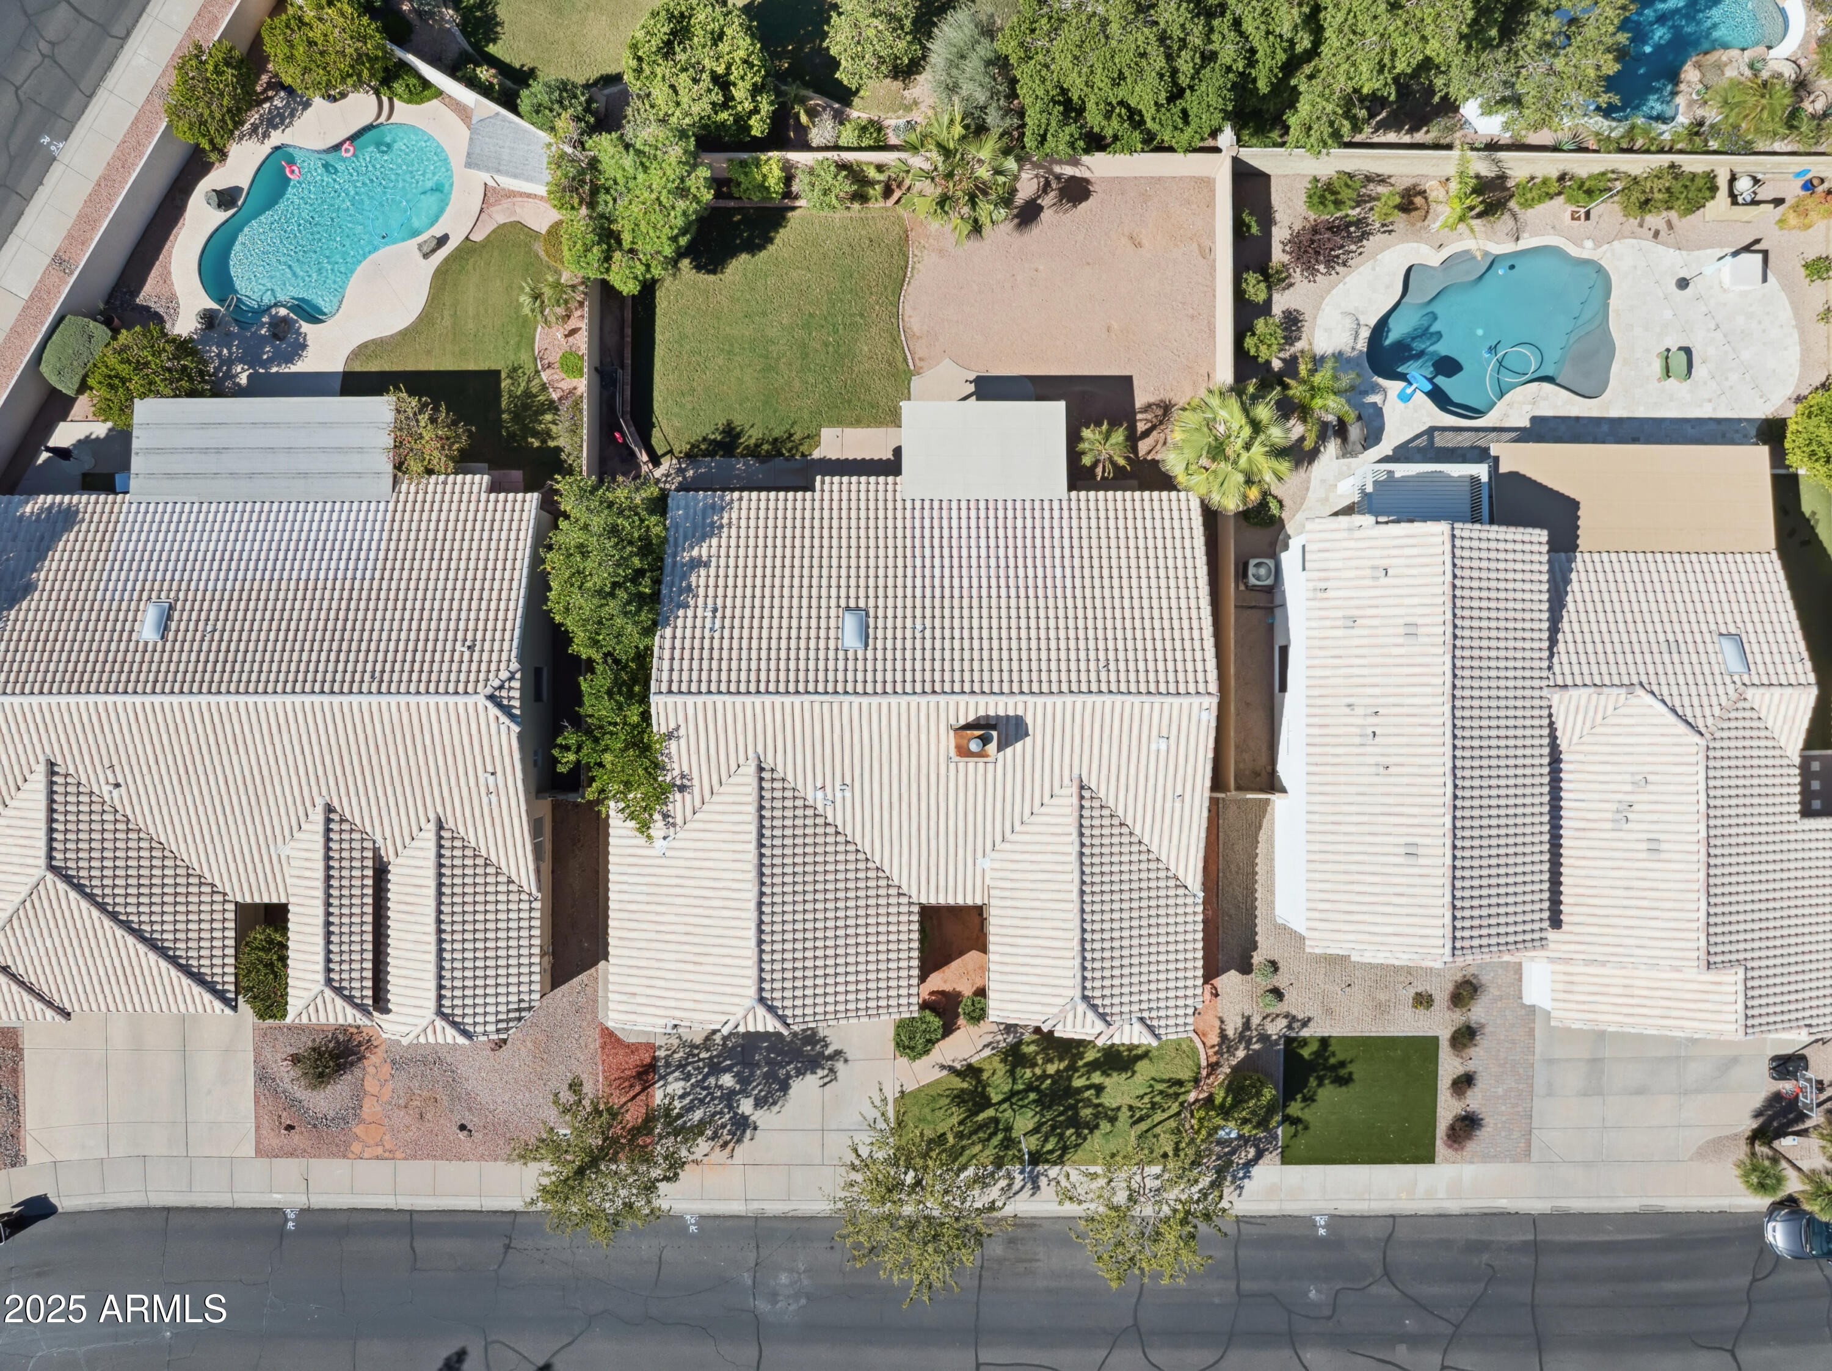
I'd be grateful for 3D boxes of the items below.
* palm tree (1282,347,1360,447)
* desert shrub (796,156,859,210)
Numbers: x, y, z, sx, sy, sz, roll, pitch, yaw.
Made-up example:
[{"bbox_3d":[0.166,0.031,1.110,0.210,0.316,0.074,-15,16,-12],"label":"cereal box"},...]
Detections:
[{"bbox_3d":[13.580,-9.610,43.200,2.600,2.700,3.200,0,90,0],"label":"palm tree"},{"bbox_3d":[-3.075,-17.111,43.300,2.196,1.400,1.773,0,90,0],"label":"desert shrub"}]

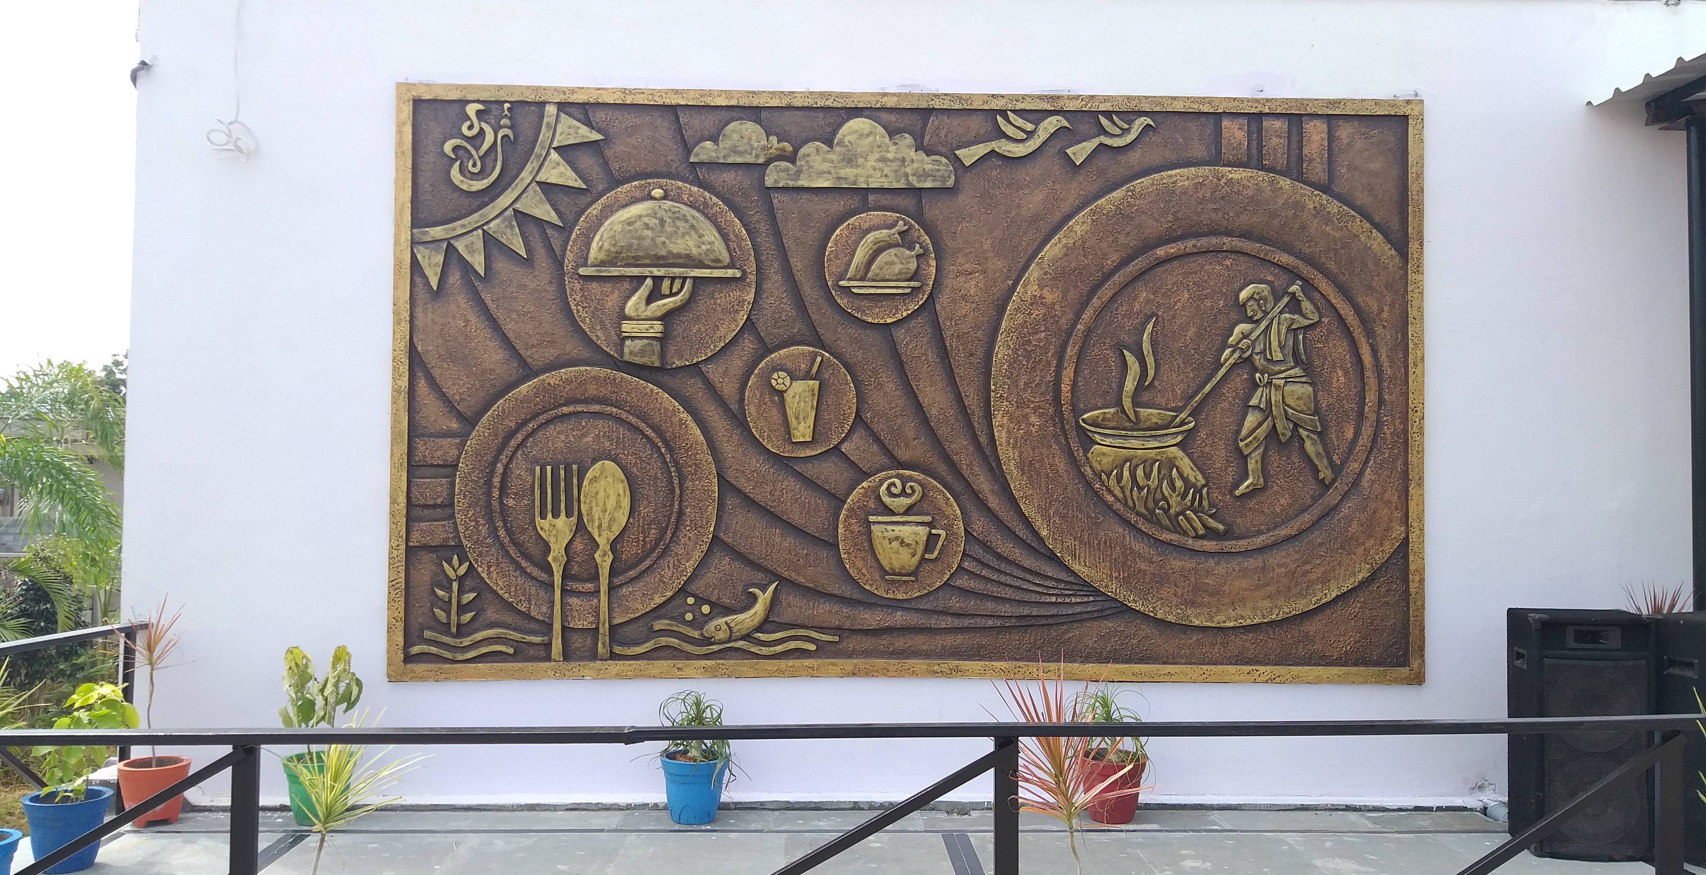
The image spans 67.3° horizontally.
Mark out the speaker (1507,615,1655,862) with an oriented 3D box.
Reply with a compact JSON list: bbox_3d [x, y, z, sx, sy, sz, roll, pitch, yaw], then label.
[{"bbox_3d":[2.852,1.147,5.035,0.436,0.915,0.334,0,-2,9],"label":"speaker"}]

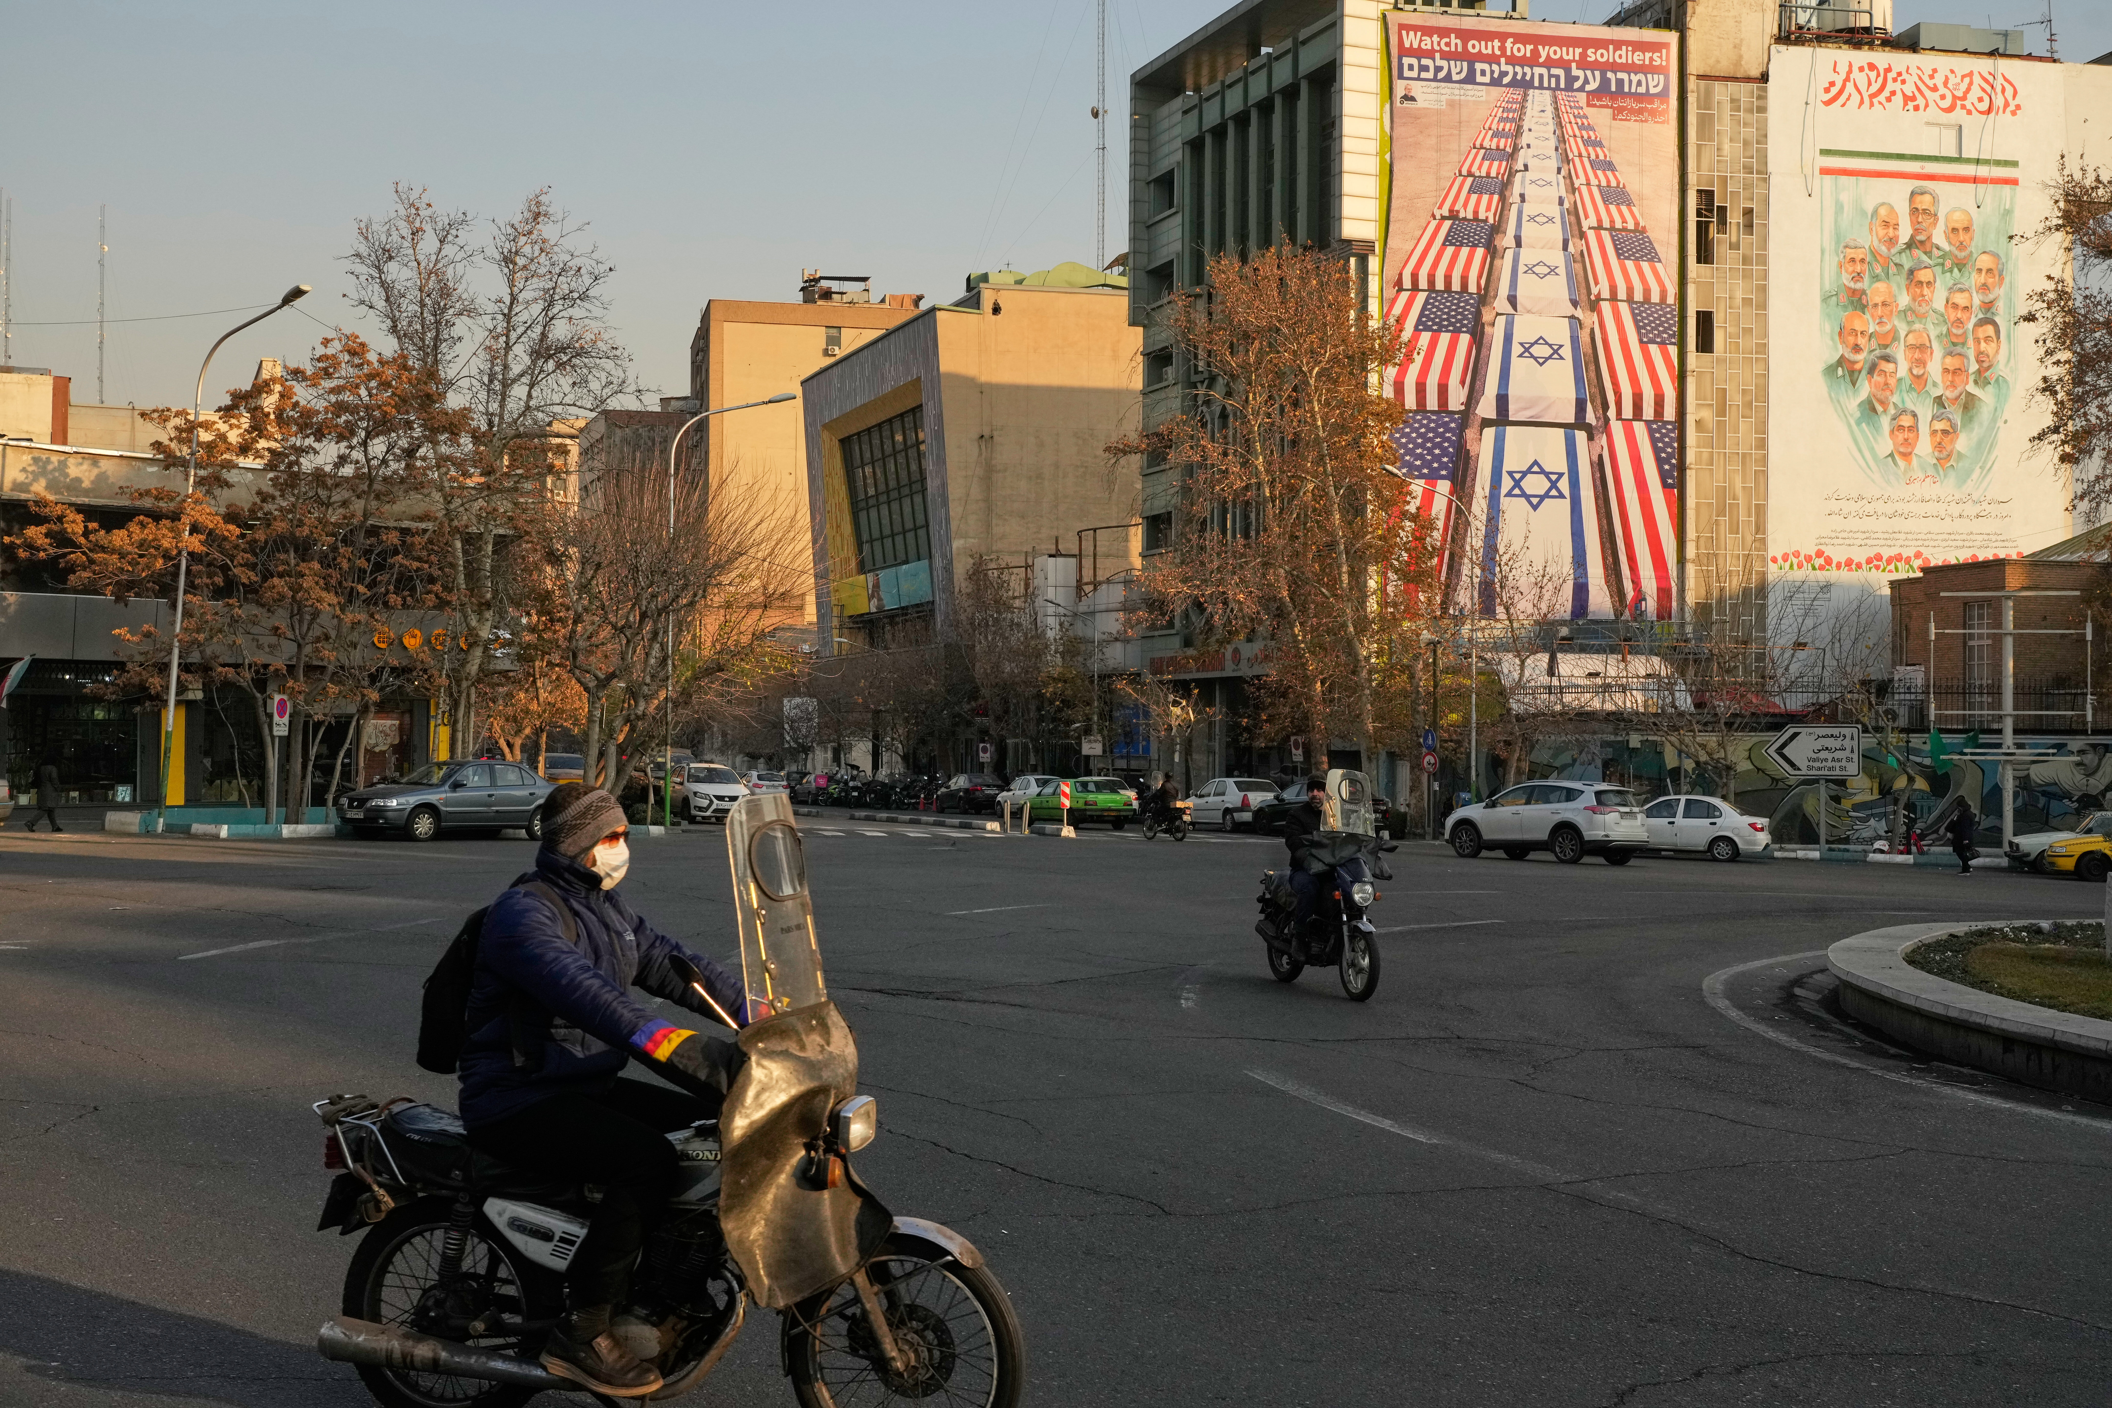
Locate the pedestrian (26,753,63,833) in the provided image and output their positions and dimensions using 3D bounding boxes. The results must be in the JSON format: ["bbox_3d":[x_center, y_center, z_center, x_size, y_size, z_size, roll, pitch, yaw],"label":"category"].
[{"bbox_3d":[-19.972,1.701,41.700,0.650,1.660,0.520,1,-1,6],"label":"pedestrian"}]

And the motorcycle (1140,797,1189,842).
[{"bbox_3d":[2.660,2.720,50.900,0.750,1.150,1.980,2,-2,-33],"label":"motorcycle"}]

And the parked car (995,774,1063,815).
[{"bbox_3d":[-0.620,3.090,70.300,1.700,1.450,4.350,1,-1,-21],"label":"parked car"}]

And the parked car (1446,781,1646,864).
[{"bbox_3d":[10.450,2.530,45.300,1.845,1.690,4.600,2,-2,-40],"label":"parked car"}]

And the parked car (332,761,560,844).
[{"bbox_3d":[-11.540,1.860,40.800,1.730,1.460,4.500,0,-1,36],"label":"parked car"}]

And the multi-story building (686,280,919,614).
[{"bbox_3d":[-15.400,-10.400,141.000,17.000,31.800,16.000,1,-2,-14],"label":"multi-story building"}]

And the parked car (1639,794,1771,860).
[{"bbox_3d":[14.840,2.914,50.200,4.100,1.480,1.660,0,-2,22],"label":"parked car"}]

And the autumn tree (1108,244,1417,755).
[{"bbox_3d":[5.958,-4.822,62.000,8.800,17.100,8.200,1,-1,0],"label":"autumn tree"}]

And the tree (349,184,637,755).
[{"bbox_3d":[-11.460,-4.060,43.000,6.100,13.000,6.000,1,-2,-17],"label":"tree"}]

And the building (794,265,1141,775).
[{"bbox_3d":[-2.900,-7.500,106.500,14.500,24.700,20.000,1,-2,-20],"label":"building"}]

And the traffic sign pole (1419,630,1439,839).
[{"bbox_3d":[9.780,0.800,55.200,0.500,5.450,0.420,0,-2,17],"label":"traffic sign pole"}]

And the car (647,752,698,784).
[{"bbox_3d":[-12.353,2.418,68.000,1.720,1.600,4.400,1,-1,-18],"label":"car"}]

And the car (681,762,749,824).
[{"bbox_3d":[-9.150,2.370,55.900,1.690,1.500,4.150,1,-1,-18],"label":"car"}]

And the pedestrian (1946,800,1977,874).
[{"bbox_3d":[18.444,2.689,43.000,0.550,1.620,0.550,1,-1,-3],"label":"pedestrian"}]

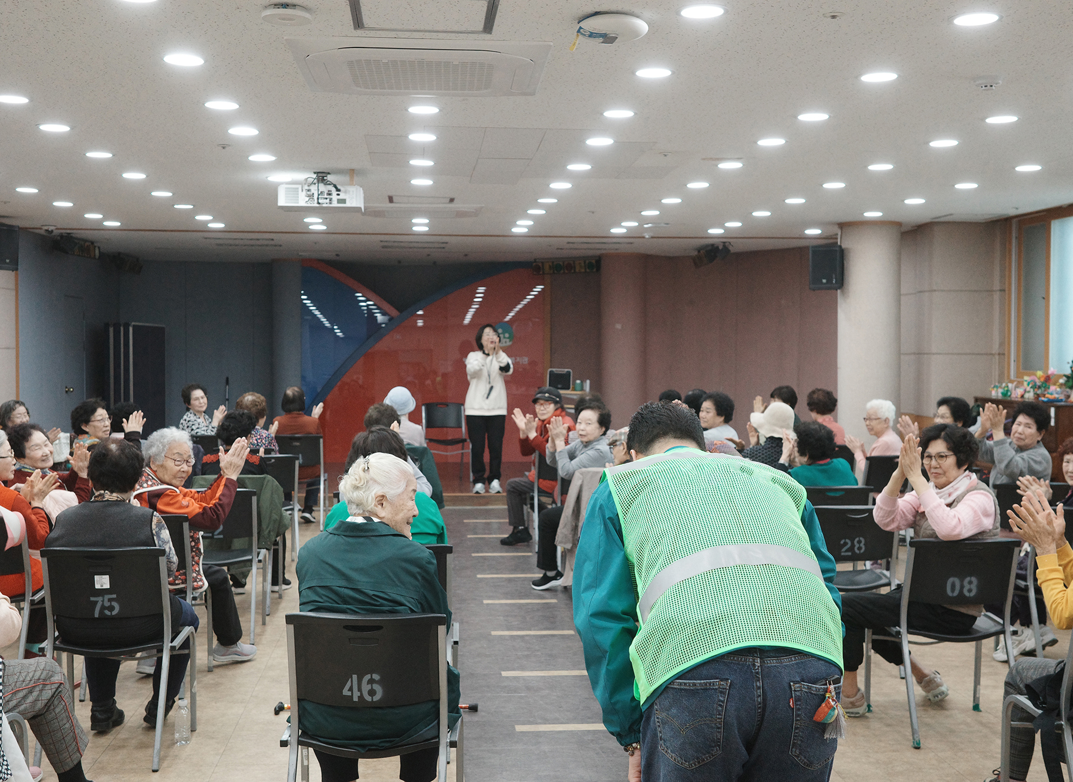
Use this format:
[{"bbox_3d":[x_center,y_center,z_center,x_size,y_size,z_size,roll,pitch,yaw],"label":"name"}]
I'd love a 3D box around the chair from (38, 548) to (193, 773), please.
[{"bbox_3d":[-1.595,0.977,4.947,0.505,0.790,0.535,0,2,-2],"label":"chair"}]

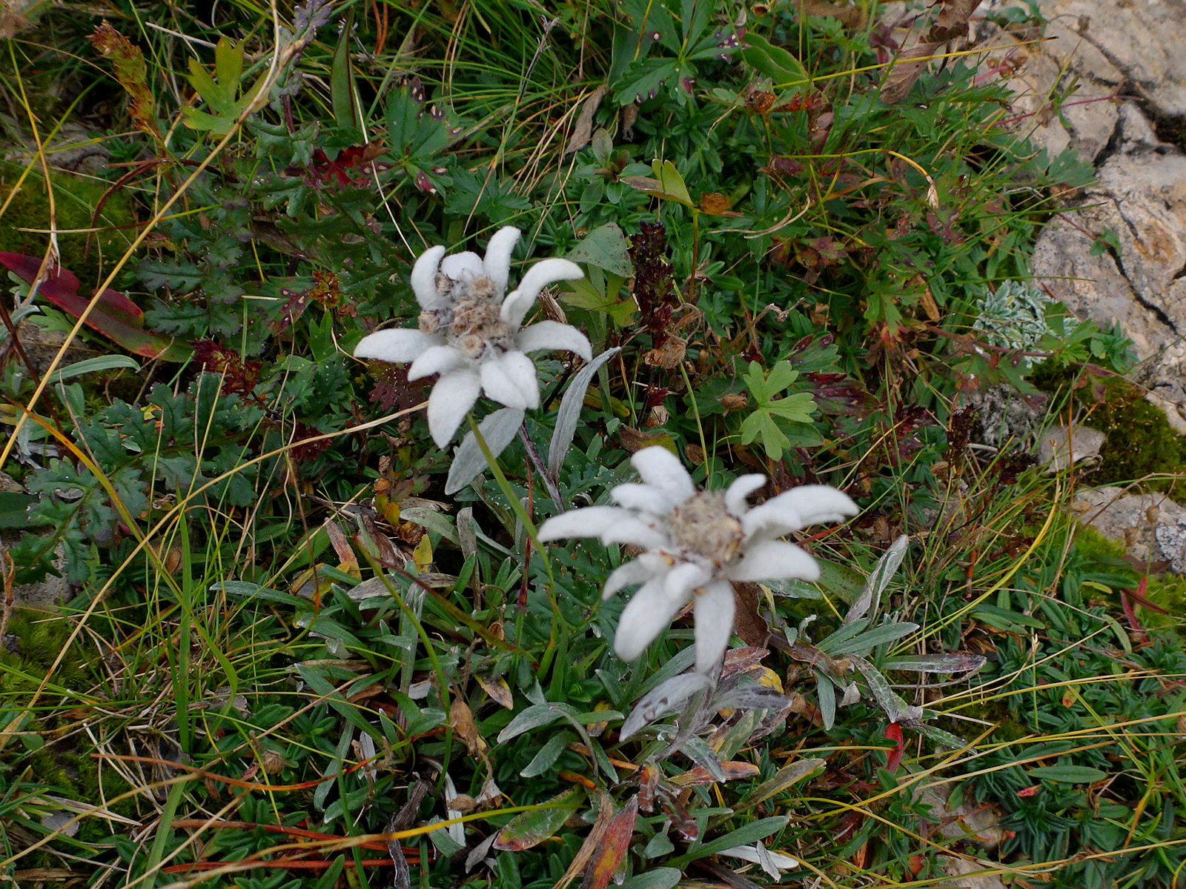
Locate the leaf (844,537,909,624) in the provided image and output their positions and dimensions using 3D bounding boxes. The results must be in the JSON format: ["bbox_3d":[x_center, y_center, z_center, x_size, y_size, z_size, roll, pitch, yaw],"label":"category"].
[{"bbox_3d":[0.094,0.046,0.275,0.007,0.037,0.006,34,17,20],"label":"leaf"}]

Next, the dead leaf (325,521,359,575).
[{"bbox_3d":[-0.090,0.037,0.294,0.006,0.004,0.024,-25,66,-16],"label":"dead leaf"}]

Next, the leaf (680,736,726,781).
[{"bbox_3d":[0.030,0.087,0.228,0.017,0.004,0.005,44,61,0],"label":"leaf"}]

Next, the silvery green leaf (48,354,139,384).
[{"bbox_3d":[-0.203,-0.031,0.335,0.042,0.006,0.006,-7,51,8],"label":"silvery green leaf"}]

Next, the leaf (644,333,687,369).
[{"bbox_3d":[0.029,-0.038,0.335,0.017,0.012,0.013,0,55,0],"label":"leaf"}]

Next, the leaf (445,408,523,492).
[{"bbox_3d":[-0.032,0.002,0.243,0.011,0.005,0.033,42,90,12],"label":"leaf"}]

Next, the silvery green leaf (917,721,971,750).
[{"bbox_3d":[0.108,0.089,0.253,0.017,0.004,0.005,25,56,21],"label":"silvery green leaf"}]

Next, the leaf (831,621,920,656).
[{"bbox_3d":[0.091,0.063,0.265,0.030,0.004,0.006,-17,52,4],"label":"leaf"}]

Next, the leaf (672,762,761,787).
[{"bbox_3d":[0.036,0.096,0.239,0.027,0.004,0.005,-10,52,4],"label":"leaf"}]

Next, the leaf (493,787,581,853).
[{"bbox_3d":[-0.016,0.114,0.249,0.027,0.005,0.011,-25,59,-19],"label":"leaf"}]

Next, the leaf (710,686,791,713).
[{"bbox_3d":[0.045,0.073,0.235,0.023,0.005,0.008,-11,51,26],"label":"leaf"}]

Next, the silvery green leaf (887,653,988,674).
[{"bbox_3d":[0.113,0.072,0.272,0.033,0.004,0.007,-2,55,5],"label":"silvery green leaf"}]

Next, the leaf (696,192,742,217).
[{"bbox_3d":[0.057,-0.109,0.372,0.021,0.009,0.013,15,53,14],"label":"leaf"}]

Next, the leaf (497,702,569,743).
[{"bbox_3d":[-0.019,0.088,0.258,0.023,0.006,0.007,-18,57,-18],"label":"leaf"}]

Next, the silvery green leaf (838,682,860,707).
[{"bbox_3d":[0.081,0.079,0.260,0.006,0.004,0.009,30,63,22],"label":"silvery green leaf"}]

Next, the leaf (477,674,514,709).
[{"bbox_3d":[-0.030,0.077,0.256,0.016,0.004,0.007,34,59,30],"label":"leaf"}]

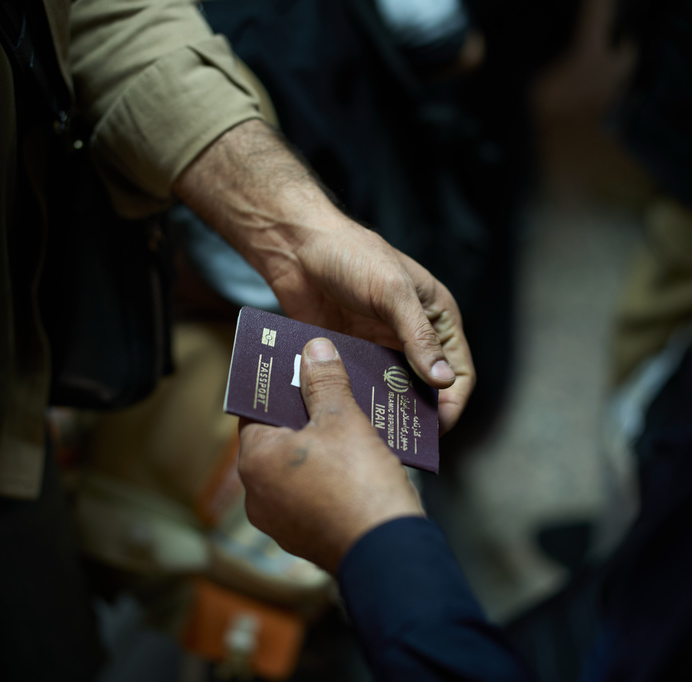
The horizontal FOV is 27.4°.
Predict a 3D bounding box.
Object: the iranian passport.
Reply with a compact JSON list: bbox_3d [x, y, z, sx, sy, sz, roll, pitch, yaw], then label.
[{"bbox_3d":[-0.005,0.029,0.815,0.125,0.005,0.088,17,42,-11],"label":"iranian passport"}]

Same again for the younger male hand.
[{"bbox_3d":[0.004,0.068,0.816,0.118,0.125,0.098,27,42,22],"label":"younger male hand"}]

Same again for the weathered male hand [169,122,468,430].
[{"bbox_3d":[-0.008,-0.045,0.892,0.087,0.097,0.235,-40,74,-22],"label":"weathered male hand"}]

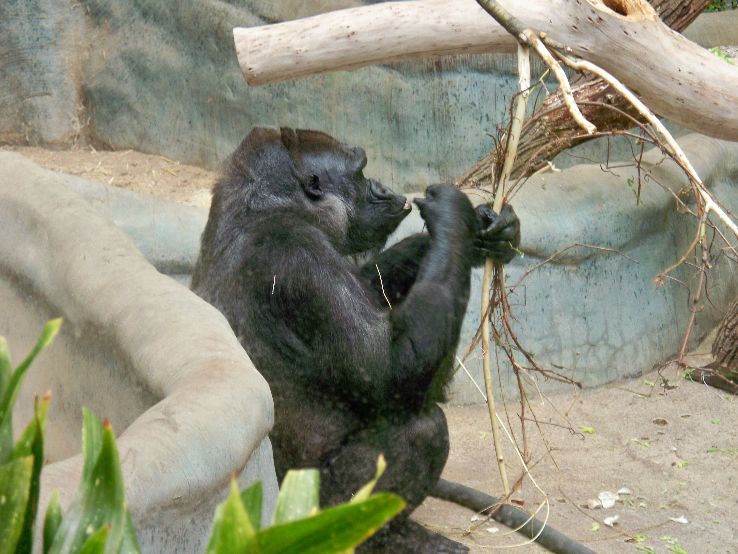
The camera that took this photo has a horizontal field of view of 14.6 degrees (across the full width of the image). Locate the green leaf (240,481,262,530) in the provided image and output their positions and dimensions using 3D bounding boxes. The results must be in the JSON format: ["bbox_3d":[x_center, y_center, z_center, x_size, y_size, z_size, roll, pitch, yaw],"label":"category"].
[{"bbox_3d":[-0.201,0.393,4.800,0.050,0.110,0.025,5,12,11],"label":"green leaf"}]

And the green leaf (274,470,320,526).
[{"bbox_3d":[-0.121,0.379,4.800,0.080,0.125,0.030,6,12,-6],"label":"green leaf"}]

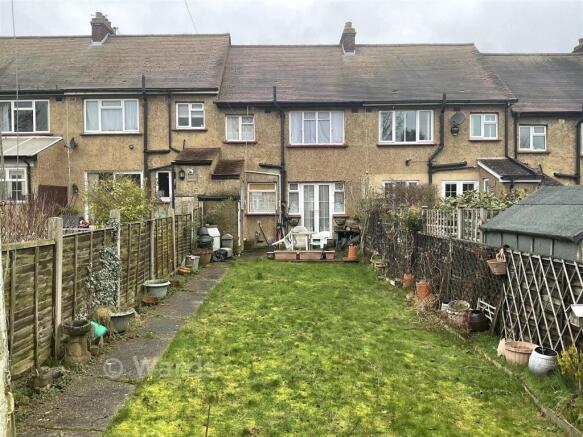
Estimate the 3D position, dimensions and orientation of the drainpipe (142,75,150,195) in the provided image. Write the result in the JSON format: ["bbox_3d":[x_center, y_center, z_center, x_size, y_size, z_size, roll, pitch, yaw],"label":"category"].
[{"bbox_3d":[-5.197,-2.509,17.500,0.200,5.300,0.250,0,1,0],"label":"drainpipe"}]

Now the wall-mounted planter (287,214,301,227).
[{"bbox_3d":[0.097,0.083,17.550,0.420,0.340,0.280,0,1,0],"label":"wall-mounted planter"}]

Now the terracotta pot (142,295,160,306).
[{"bbox_3d":[-2.394,1.402,8.350,0.280,0.150,0.280,0,1,0],"label":"terracotta pot"}]

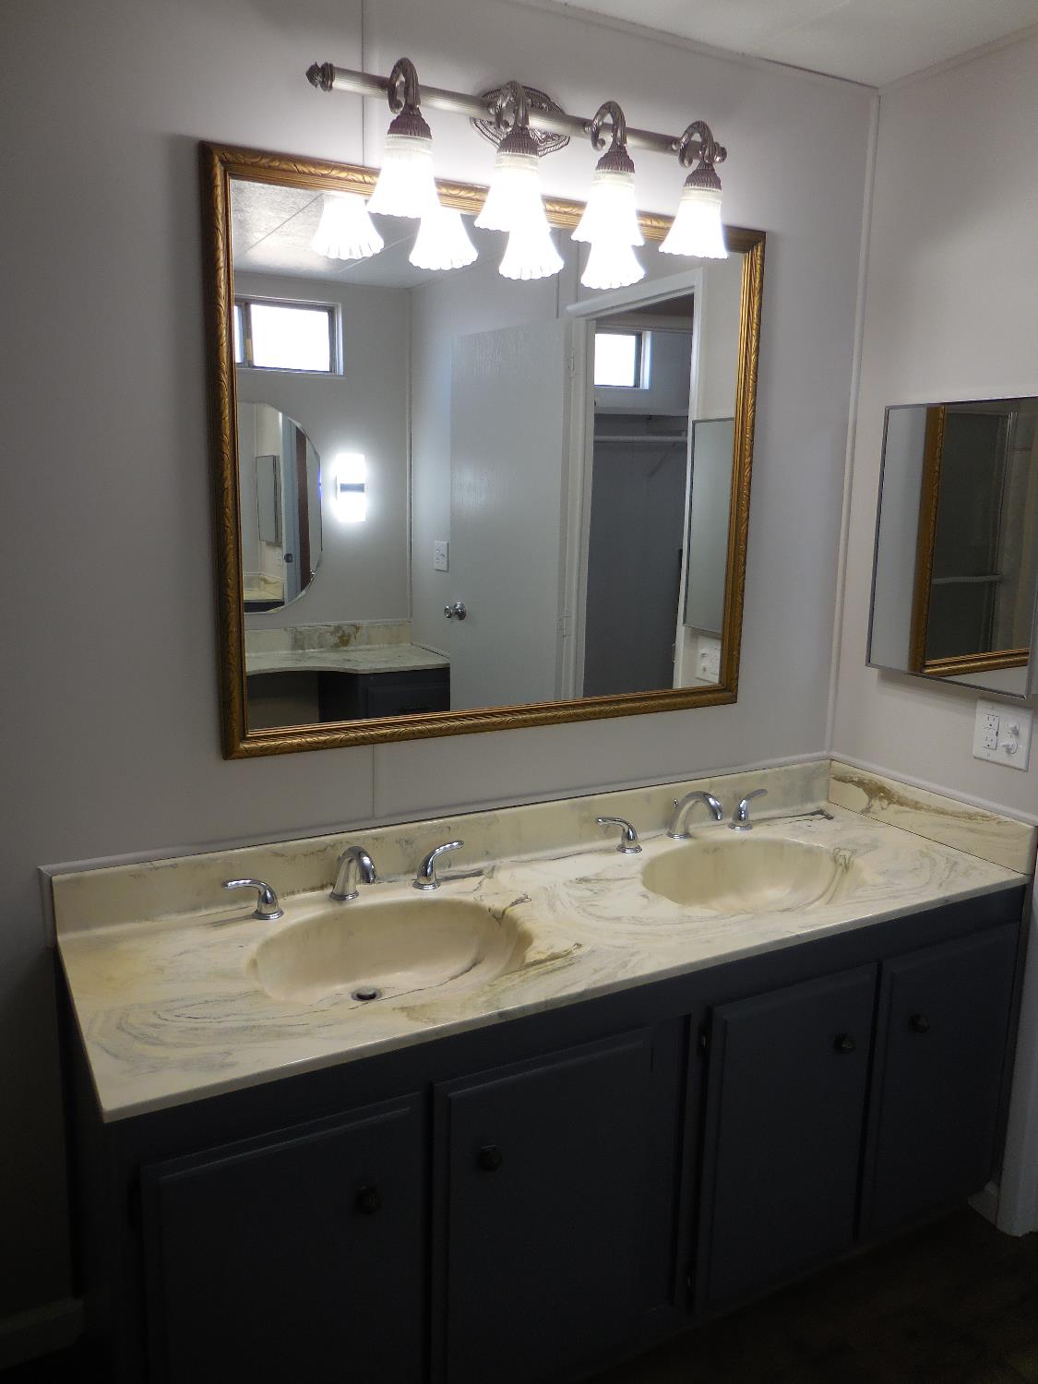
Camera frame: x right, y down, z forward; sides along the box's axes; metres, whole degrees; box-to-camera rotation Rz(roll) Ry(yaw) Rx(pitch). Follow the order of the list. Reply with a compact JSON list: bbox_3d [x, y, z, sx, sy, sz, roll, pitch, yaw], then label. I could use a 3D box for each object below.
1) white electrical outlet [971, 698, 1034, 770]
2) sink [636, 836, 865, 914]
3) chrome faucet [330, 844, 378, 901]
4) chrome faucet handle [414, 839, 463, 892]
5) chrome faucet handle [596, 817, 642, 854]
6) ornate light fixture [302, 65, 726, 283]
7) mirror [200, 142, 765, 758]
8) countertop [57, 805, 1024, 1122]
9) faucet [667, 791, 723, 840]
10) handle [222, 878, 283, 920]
[{"bbox_3d":[0.926,0.081,1.920,0.012,0.117,0.120,-4,12,-26],"label":"white electrical outlet"},{"bbox_3d":[0.432,0.405,1.888,0.444,0.136,0.357,-5,12,-29],"label":"sink"},{"bbox_3d":[-0.279,0.308,1.675,0.055,0.111,0.158,-5,12,-29],"label":"chrome faucet"},{"bbox_3d":[-0.143,0.308,1.792,0.100,0.072,0.054,-5,12,-29],"label":"chrome faucet handle"},{"bbox_3d":[0.197,0.280,1.974,0.100,0.072,0.054,-5,12,-29],"label":"chrome faucet handle"},{"bbox_3d":[0.035,-0.857,1.641,0.783,0.240,0.206,-5,12,-29],"label":"ornate light fixture"},{"bbox_3d":[0.000,-0.390,1.813,1.090,0.933,0.031,-5,12,-29],"label":"mirror"},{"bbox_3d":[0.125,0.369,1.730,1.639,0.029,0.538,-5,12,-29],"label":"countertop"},{"bbox_3d":[0.361,0.252,2.029,0.055,0.111,0.158,-5,12,-29],"label":"faucet"},{"bbox_3d":[-0.435,0.333,1.632,0.100,0.072,0.054,-5,12,-29],"label":"handle"}]

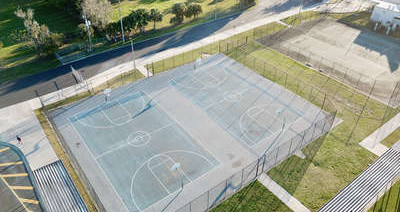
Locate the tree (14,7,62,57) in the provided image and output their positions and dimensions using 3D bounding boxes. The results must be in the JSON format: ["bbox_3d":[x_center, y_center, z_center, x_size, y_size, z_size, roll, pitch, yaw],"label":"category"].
[{"bbox_3d":[-38.623,-17.496,71.509,8.200,10.500,8.200,1,37,-1],"label":"tree"}]

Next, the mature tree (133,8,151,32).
[{"bbox_3d":[-16.469,-23.781,84.269,4.800,6.500,4.800,1,37,-1],"label":"mature tree"}]

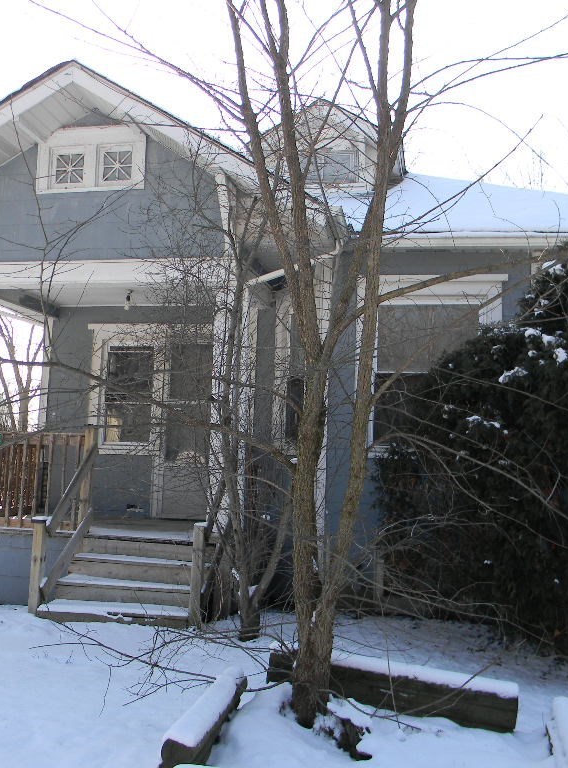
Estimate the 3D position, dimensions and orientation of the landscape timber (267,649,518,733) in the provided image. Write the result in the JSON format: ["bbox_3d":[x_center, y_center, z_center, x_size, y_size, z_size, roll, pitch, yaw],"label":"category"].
[{"bbox_3d":[0.640,1.837,5.089,1.650,0.229,0.206,-2,-8,33],"label":"landscape timber"}]

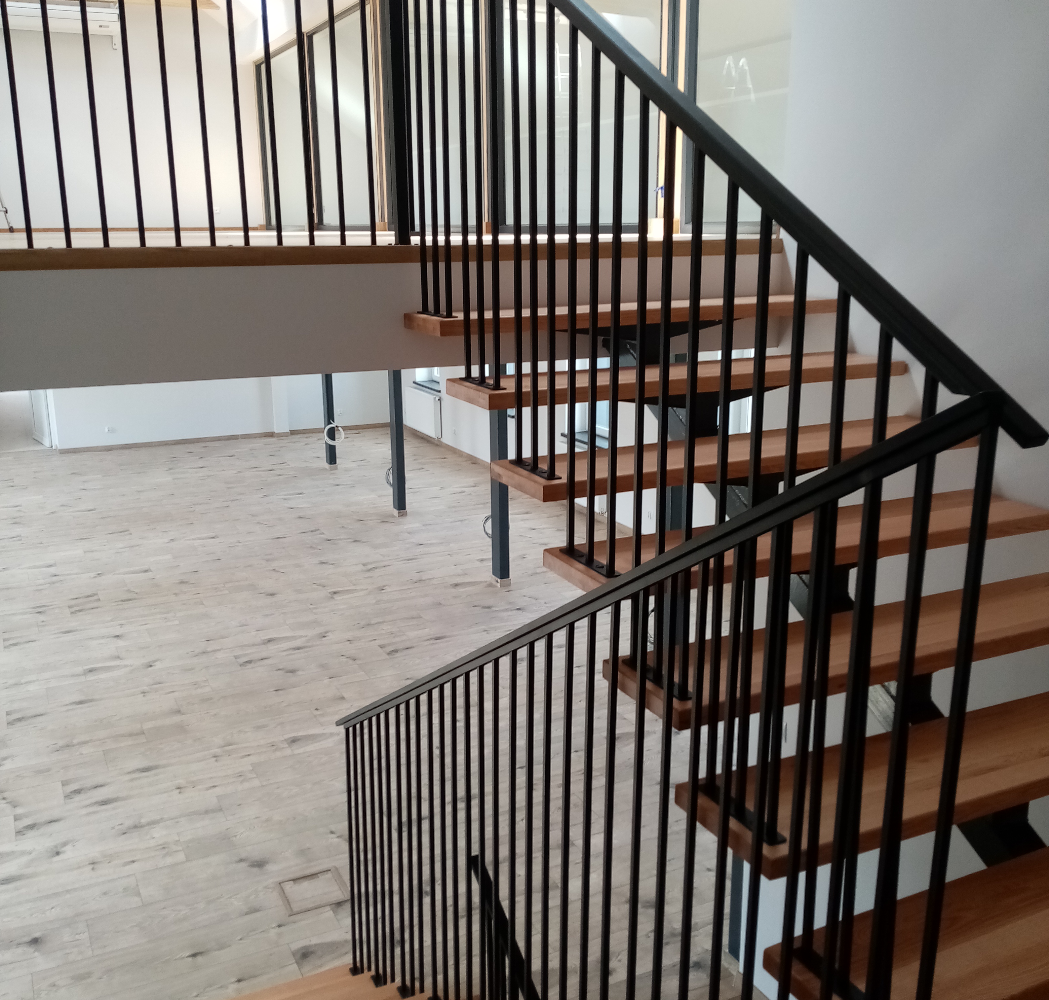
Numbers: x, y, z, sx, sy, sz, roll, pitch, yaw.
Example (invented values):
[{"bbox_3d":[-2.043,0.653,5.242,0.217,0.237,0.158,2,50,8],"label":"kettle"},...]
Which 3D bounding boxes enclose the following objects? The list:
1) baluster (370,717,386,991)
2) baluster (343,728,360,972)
[{"bbox_3d":[-0.569,1.328,3.971,0.013,1.094,0.013,-8,16,-27],"label":"baluster"},{"bbox_3d":[-0.703,1.425,4.258,0.013,1.080,0.013,-8,16,-27],"label":"baluster"}]

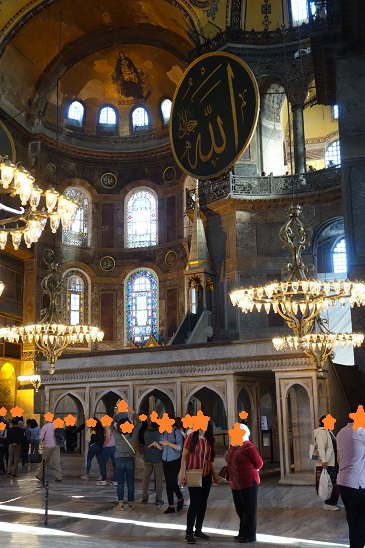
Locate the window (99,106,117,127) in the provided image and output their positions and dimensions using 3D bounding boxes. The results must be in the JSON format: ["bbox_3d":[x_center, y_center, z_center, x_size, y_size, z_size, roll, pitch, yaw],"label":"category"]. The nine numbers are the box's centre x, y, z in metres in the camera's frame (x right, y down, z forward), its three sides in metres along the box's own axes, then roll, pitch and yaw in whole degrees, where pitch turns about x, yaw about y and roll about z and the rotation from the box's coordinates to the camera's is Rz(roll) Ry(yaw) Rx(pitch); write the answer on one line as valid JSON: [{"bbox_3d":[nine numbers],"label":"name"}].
[{"bbox_3d":[-5.960,-12.516,51.995,1.400,1.650,0.400,1,-12,-11],"label":"window"}]

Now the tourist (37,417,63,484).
[{"bbox_3d":[-3.513,4.605,17.395,0.580,1.782,0.470,-9,-15,31],"label":"tourist"}]

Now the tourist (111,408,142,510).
[{"bbox_3d":[-1.039,3.400,12.139,0.580,1.791,0.420,1,-13,-8],"label":"tourist"}]

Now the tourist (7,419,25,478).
[{"bbox_3d":[-4.977,5.168,19.623,0.520,1.692,0.350,-1,-12,0],"label":"tourist"}]

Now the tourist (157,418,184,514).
[{"bbox_3d":[-0.192,3.265,11.347,0.450,1.620,0.480,10,-16,-40],"label":"tourist"}]

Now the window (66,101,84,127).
[{"bbox_3d":[-8.327,-12.491,50.920,1.450,1.950,0.400,8,-15,-37],"label":"window"}]

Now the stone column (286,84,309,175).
[{"bbox_3d":[6.047,-7.318,34.358,0.920,5.741,0.920,-7,-14,26],"label":"stone column"}]

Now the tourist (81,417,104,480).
[{"bbox_3d":[-2.367,4.665,17.468,0.560,1.656,0.430,-6,-13,22],"label":"tourist"}]

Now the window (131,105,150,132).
[{"bbox_3d":[-3.351,-12.408,52.209,1.530,2.100,0.400,-5,-13,17],"label":"window"}]

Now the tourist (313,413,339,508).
[{"bbox_3d":[2.473,3.218,11.230,0.460,1.580,0.480,-3,-12,11],"label":"tourist"}]

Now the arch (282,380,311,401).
[{"bbox_3d":[2.822,2.857,16.034,0.718,0.480,0.180,-8,-14,29],"label":"arch"}]

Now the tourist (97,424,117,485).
[{"bbox_3d":[-1.822,4.288,15.961,0.450,1.620,0.450,-5,-13,17],"label":"tourist"}]

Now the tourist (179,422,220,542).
[{"bbox_3d":[0.208,2.701,8.739,0.520,1.651,0.350,0,-12,-6],"label":"tourist"}]

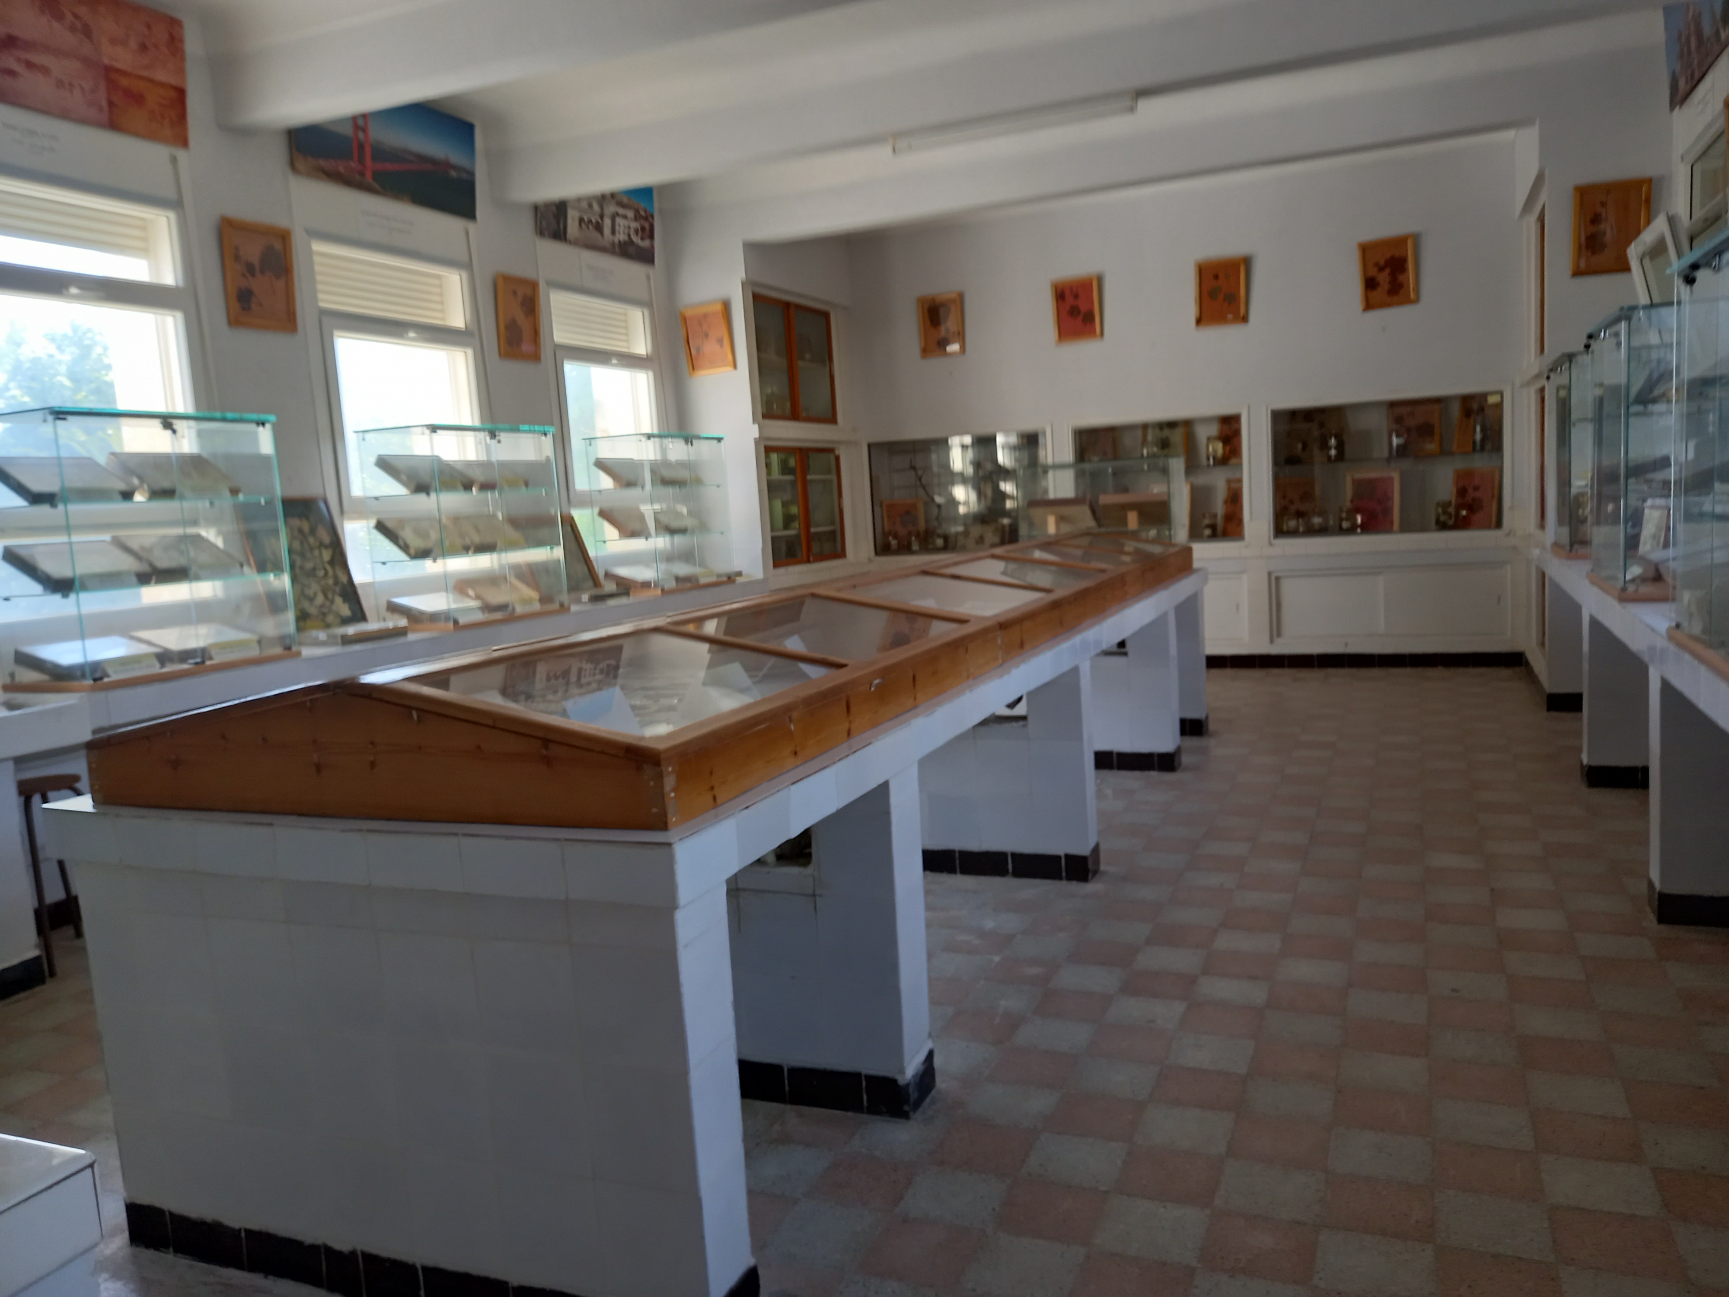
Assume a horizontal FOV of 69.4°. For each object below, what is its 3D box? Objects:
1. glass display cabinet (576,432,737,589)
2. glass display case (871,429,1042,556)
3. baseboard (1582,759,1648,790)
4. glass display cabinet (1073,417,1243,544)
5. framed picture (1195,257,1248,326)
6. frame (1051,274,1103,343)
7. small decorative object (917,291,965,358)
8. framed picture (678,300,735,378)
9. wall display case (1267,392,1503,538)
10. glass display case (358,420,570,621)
[{"bbox_3d":[-1.310,-0.872,8.130,0.475,0.985,0.940,-1,7,24],"label":"glass display cabinet"},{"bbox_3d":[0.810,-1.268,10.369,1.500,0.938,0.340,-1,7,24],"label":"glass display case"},{"bbox_3d":[3.279,0.543,5.392,0.300,0.095,0.160,-1,7,24],"label":"baseboard"},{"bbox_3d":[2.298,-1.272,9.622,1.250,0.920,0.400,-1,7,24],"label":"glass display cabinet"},{"bbox_3d":[2.587,-2.574,9.047,0.363,0.462,0.035,0,10,24],"label":"framed picture"},{"bbox_3d":[1.616,-2.561,9.474,0.359,0.469,0.035,-3,9,24],"label":"frame"},{"bbox_3d":[0.622,-2.603,10.065,0.376,0.477,0.035,-1,7,24],"label":"small decorative object"},{"bbox_3d":[-1.105,-2.186,8.835,0.372,0.480,0.035,-7,5,24],"label":"framed picture"},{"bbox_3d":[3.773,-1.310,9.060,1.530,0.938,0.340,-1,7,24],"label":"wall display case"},{"bbox_3d":[-2.113,-0.648,6.675,0.500,1.020,0.960,-1,7,24],"label":"glass display case"}]

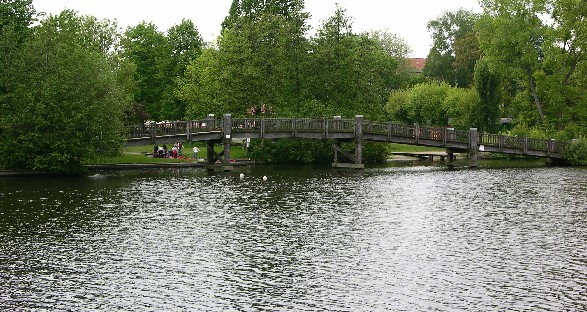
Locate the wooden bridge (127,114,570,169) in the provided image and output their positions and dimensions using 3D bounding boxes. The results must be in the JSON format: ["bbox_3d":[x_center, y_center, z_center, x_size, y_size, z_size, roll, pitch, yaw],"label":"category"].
[{"bbox_3d":[5.300,-1.180,91.000,43.500,4.600,4.200,0,1,-24],"label":"wooden bridge"}]

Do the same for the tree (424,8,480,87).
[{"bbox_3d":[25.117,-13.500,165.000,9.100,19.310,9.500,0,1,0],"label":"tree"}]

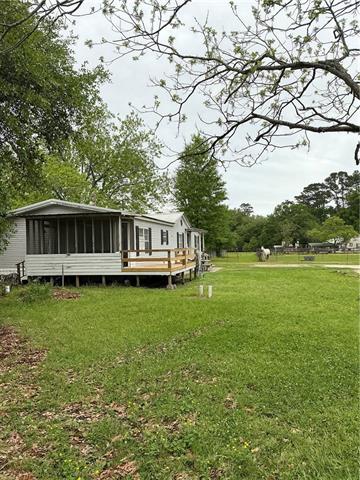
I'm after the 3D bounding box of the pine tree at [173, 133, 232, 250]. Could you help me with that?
[{"bbox_3d":[3.250,-5.950,54.000,8.100,17.300,8.000,0,-1,0],"label":"pine tree"}]

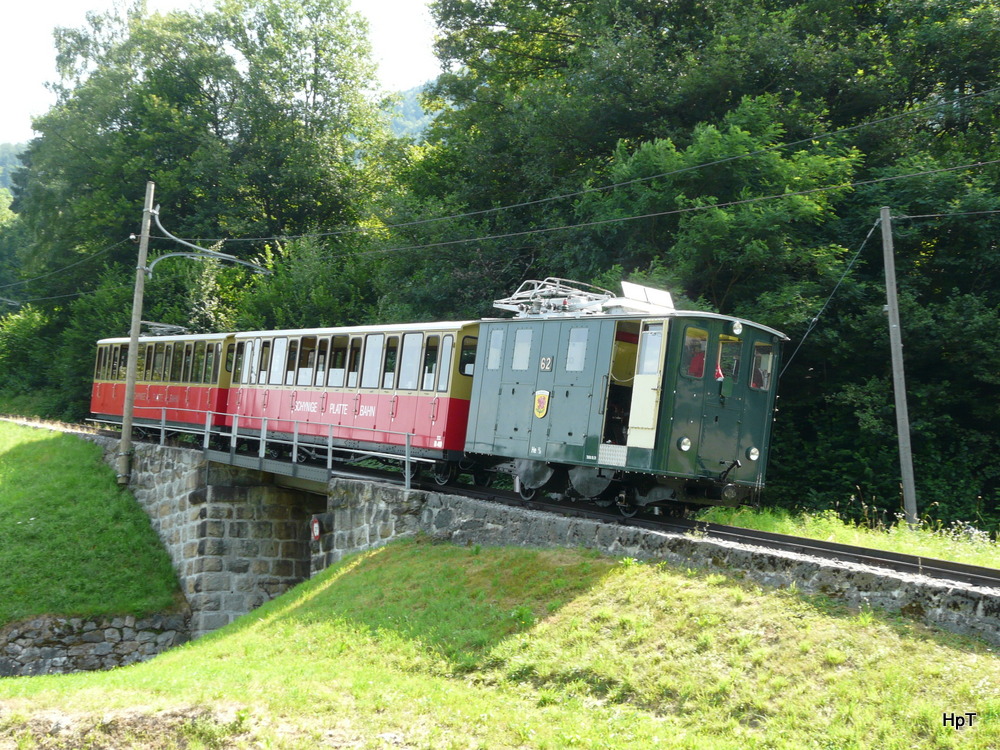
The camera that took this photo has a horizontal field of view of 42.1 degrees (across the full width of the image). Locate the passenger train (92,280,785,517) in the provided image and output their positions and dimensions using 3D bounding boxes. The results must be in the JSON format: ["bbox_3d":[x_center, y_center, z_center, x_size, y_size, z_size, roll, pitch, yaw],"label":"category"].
[{"bbox_3d":[-4.144,0.277,30.648,2.426,3.890,27.232,10,-5,-35],"label":"passenger train"}]

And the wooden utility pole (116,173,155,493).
[{"bbox_3d":[-9.709,-1.277,34.870,0.270,8.560,0.270,12,-20,-34],"label":"wooden utility pole"}]

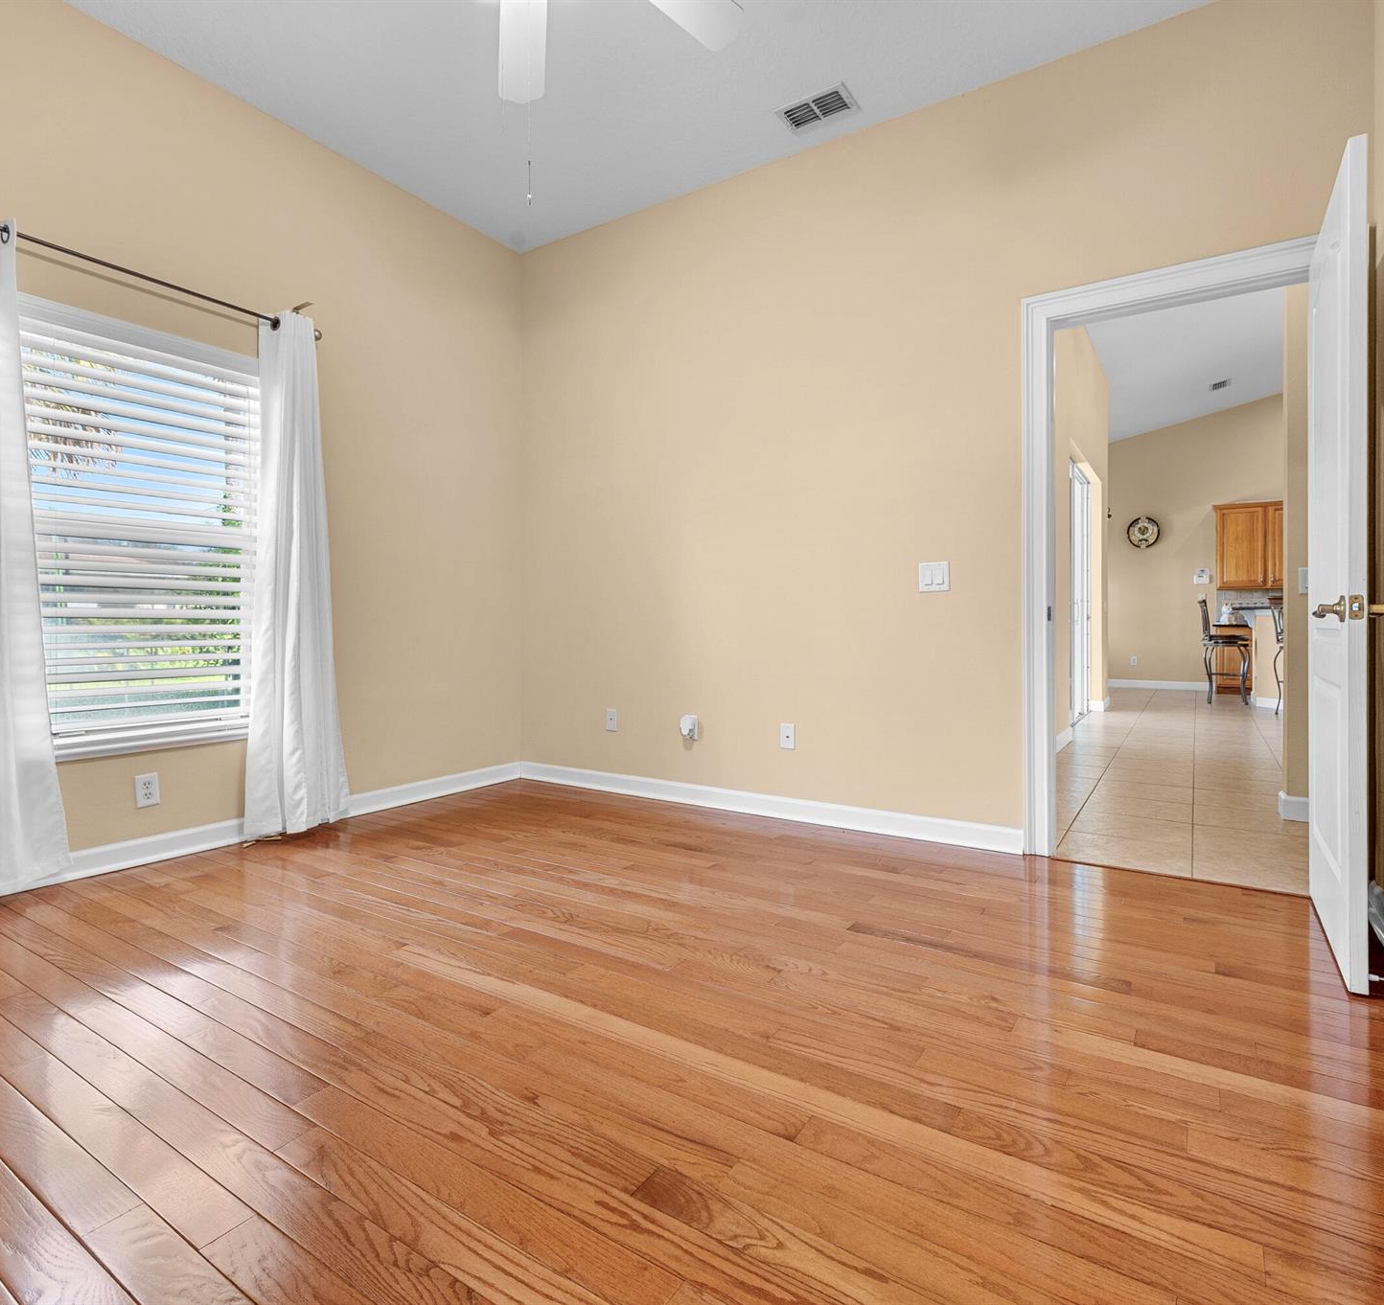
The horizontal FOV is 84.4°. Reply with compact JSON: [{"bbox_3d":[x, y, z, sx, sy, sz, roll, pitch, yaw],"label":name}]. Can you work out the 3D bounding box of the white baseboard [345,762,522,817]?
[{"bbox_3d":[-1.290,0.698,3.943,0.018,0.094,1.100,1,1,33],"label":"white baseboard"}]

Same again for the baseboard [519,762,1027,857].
[{"bbox_3d":[0.153,0.708,3.671,2.710,0.094,0.018,1,1,33],"label":"baseboard"}]

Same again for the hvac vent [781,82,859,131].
[{"bbox_3d":[0.533,-2.247,3.181,0.305,0.020,0.200,1,1,33],"label":"hvac vent"}]

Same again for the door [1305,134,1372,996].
[{"bbox_3d":[1.794,-0.219,2.125,0.038,2.030,0.760,1,1,33],"label":"door"}]

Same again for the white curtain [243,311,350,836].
[{"bbox_3d":[-1.646,-0.340,3.245,0.140,2.130,0.450,1,1,33],"label":"white curtain"}]

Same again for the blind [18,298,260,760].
[{"bbox_3d":[-2.023,-0.424,2.828,0.080,1.550,0.920,1,1,33],"label":"blind"}]

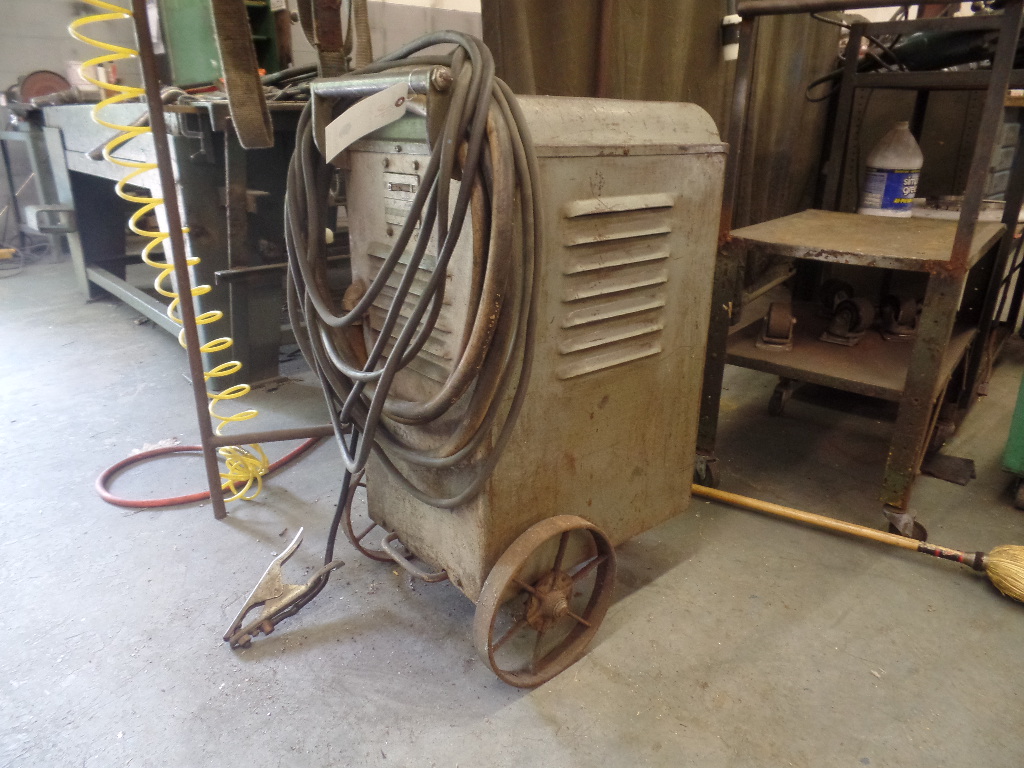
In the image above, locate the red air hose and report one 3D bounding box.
[{"bbox_3d":[-0.770,0.214,1.750,0.556,0.025,0.350,-4,20,-14],"label":"red air hose"}]

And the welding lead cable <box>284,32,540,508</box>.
[{"bbox_3d":[-0.191,-0.126,0.970,0.154,0.644,0.587,-15,25,-37],"label":"welding lead cable"}]

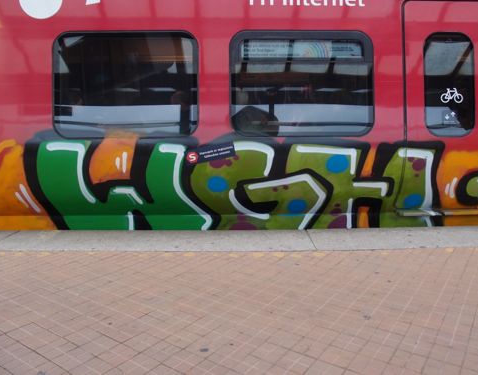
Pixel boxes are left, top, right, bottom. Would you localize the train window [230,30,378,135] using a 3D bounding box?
[{"bbox_3d":[0.600,-0.996,3.900,1.370,1.010,0.070,0,0,-1],"label":"train window"}]

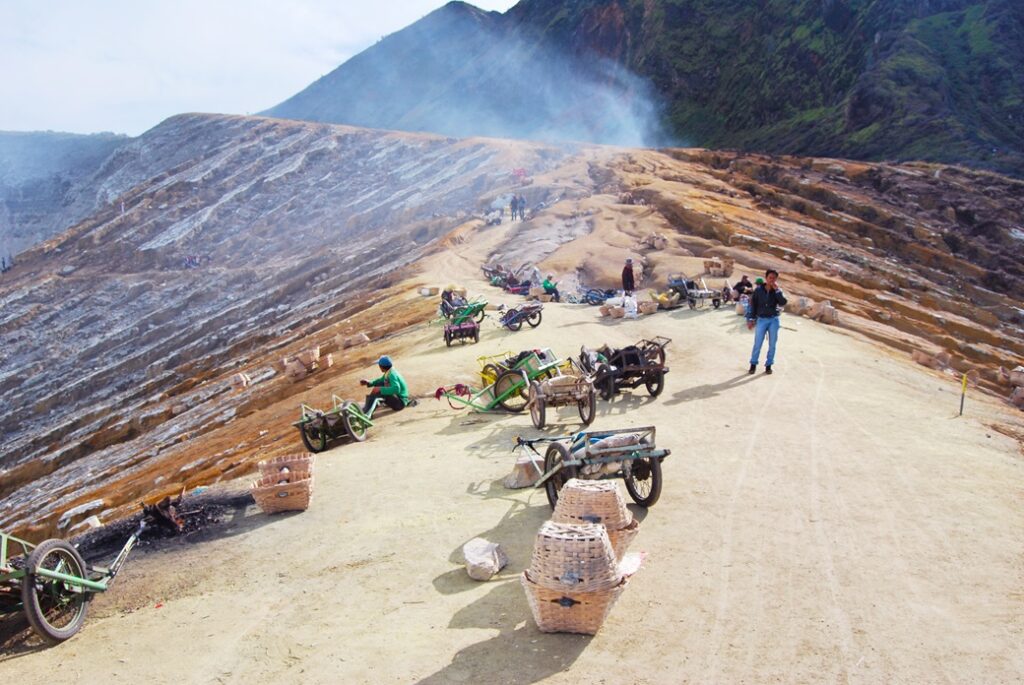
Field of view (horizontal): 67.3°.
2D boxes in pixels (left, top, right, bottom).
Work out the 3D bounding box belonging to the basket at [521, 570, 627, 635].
[{"bbox_3d":[0.350,1.503,4.523,0.600,0.300,0.430,1,9,6],"label":"basket"}]

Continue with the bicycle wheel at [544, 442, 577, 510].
[{"bbox_3d":[0.385,1.085,6.060,0.085,0.570,0.570,-4,10,-18],"label":"bicycle wheel"}]

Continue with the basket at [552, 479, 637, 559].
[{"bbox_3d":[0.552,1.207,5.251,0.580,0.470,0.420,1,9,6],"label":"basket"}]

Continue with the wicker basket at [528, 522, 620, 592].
[{"bbox_3d":[0.345,1.232,4.481,0.530,0.290,0.400,1,9,6],"label":"wicker basket"}]

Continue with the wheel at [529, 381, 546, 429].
[{"bbox_3d":[0.300,0.735,8.950,0.085,0.570,0.570,-5,10,-10],"label":"wheel"}]

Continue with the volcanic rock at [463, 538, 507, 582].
[{"bbox_3d":[-0.175,1.449,5.130,0.300,0.220,0.260,1,9,6],"label":"volcanic rock"}]

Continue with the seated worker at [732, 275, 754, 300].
[{"bbox_3d":[6.597,-1.546,22.000,0.600,0.850,0.500,5,10,30],"label":"seated worker"}]

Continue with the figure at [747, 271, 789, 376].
[{"bbox_3d":[4.006,-0.323,12.100,0.600,1.660,0.400,2,9,11],"label":"figure"}]

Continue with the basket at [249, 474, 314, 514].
[{"bbox_3d":[-2.120,1.413,7.200,0.570,0.290,0.420,-5,10,-13],"label":"basket"}]

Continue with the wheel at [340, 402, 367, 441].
[{"bbox_3d":[-2.070,1.050,10.200,0.085,0.570,0.570,-15,16,-36],"label":"wheel"}]

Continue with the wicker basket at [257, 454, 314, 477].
[{"bbox_3d":[-2.210,1.340,7.600,0.560,0.290,0.420,-5,10,-13],"label":"wicker basket"}]

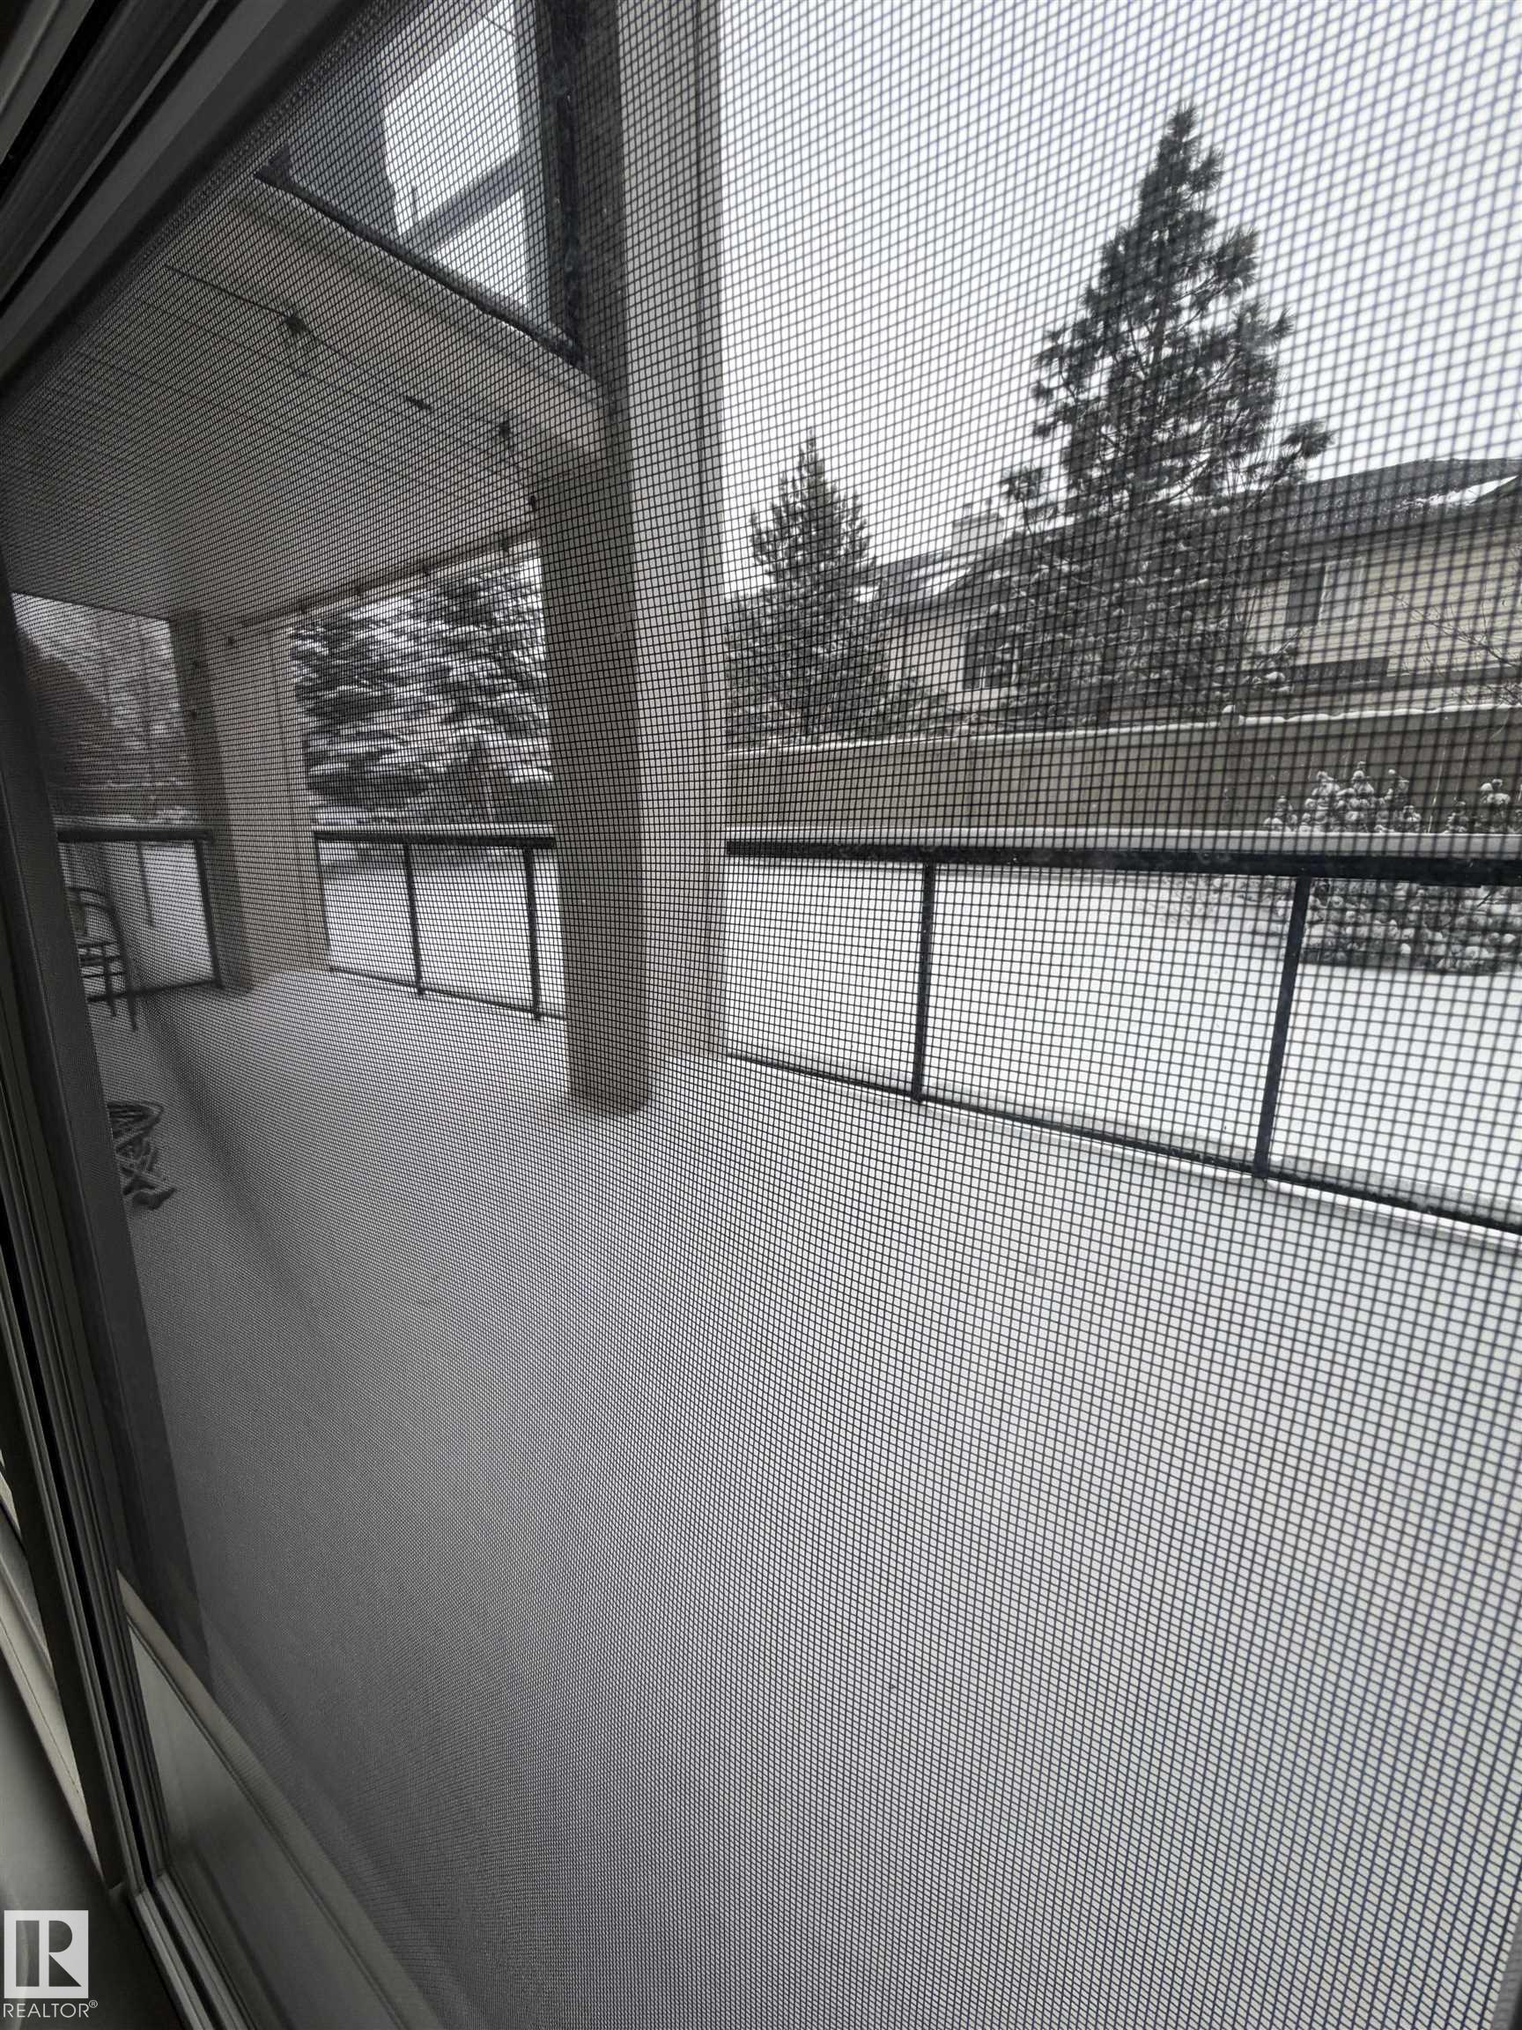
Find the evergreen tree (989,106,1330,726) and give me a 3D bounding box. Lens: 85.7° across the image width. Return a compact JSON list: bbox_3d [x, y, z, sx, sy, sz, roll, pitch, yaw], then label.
[{"bbox_3d":[5.593,-7.142,12.058,4.310,10.140,4.310,6,14,22],"label":"evergreen tree"}]

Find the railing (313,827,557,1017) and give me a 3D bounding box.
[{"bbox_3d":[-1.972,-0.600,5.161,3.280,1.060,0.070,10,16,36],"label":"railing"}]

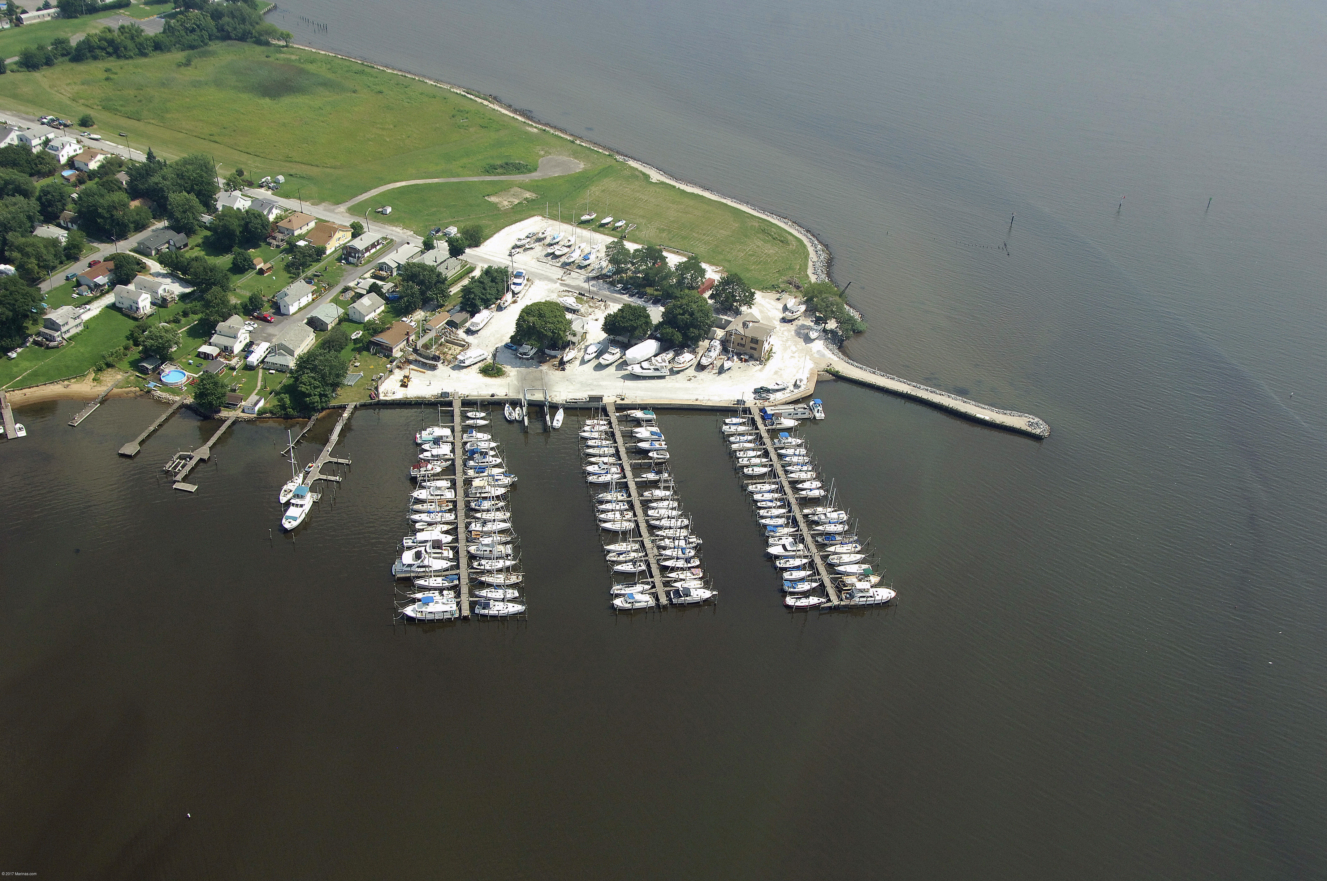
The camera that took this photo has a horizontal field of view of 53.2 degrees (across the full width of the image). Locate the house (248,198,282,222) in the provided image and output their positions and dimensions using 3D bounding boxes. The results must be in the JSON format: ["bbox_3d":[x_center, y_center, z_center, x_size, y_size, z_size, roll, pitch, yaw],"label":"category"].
[{"bbox_3d":[-143.682,-84.649,480.023,8.940,5.600,8.500,19,37,19],"label":"house"}]

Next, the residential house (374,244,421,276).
[{"bbox_3d":[-90.400,-62.456,455.659,7.060,4.680,16.290,18,37,19],"label":"residential house"}]

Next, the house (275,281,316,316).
[{"bbox_3d":[-117.700,-45.507,419.951,6.500,6.100,11.700,16,35,17],"label":"house"}]

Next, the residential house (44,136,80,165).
[{"bbox_3d":[-229.296,-111.796,506.967,7.450,6.990,10.950,20,37,20],"label":"residential house"}]

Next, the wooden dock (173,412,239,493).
[{"bbox_3d":[-120.653,3.107,354.981,8.411,1.400,36.001,10,33,8],"label":"wooden dock"}]

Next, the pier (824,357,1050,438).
[{"bbox_3d":[85.356,-13.612,413.134,71.000,2.200,15.000,20,37,20],"label":"pier"}]

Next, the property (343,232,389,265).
[{"bbox_3d":[-103.877,-67.052,458.760,6.430,6.720,12.000,18,37,18],"label":"property"}]

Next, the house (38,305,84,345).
[{"bbox_3d":[-180.294,-35.179,395.763,7.600,6.400,11.000,15,34,16],"label":"house"}]

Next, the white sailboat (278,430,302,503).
[{"bbox_3d":[-95.890,6.280,340.400,4.000,17.600,13.710,9,34,6],"label":"white sailboat"}]

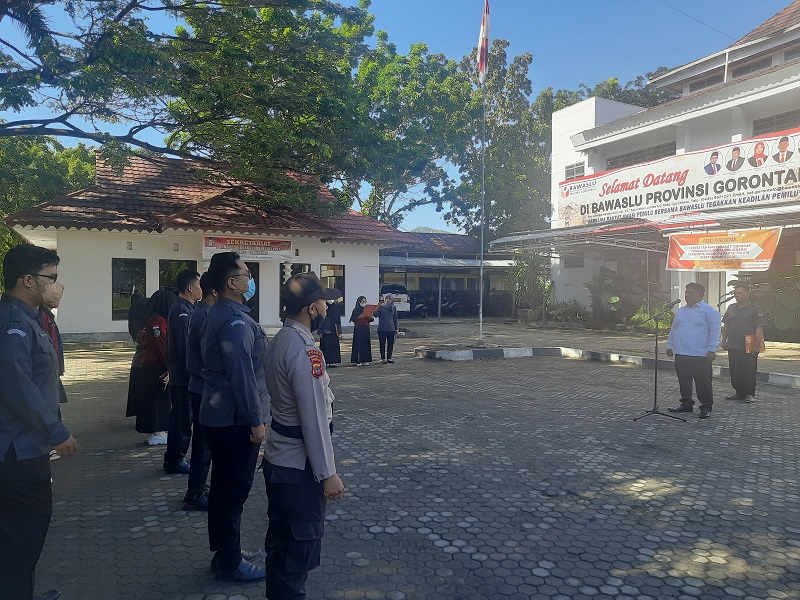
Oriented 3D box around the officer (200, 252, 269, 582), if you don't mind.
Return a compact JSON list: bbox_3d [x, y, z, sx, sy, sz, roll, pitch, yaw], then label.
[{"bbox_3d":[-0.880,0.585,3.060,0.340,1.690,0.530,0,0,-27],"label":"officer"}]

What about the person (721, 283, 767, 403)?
[{"bbox_3d":[4.980,0.590,8.390,0.360,1.690,0.580,0,0,-37],"label":"person"}]

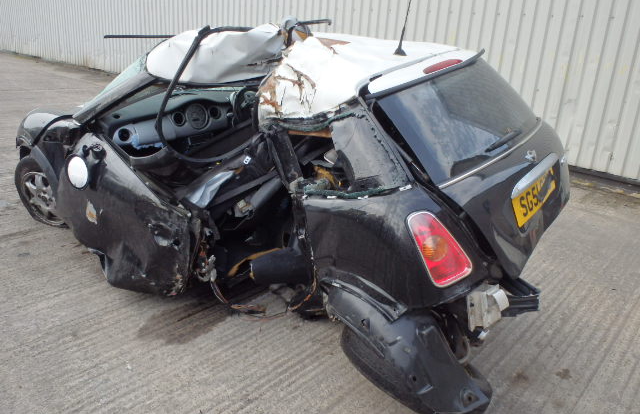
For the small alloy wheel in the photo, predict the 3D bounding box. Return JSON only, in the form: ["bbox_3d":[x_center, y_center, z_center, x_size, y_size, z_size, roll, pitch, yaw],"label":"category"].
[{"bbox_3d":[-1.853,-0.120,3.608,0.590,0.550,0.190,12,27,23],"label":"small alloy wheel"}]

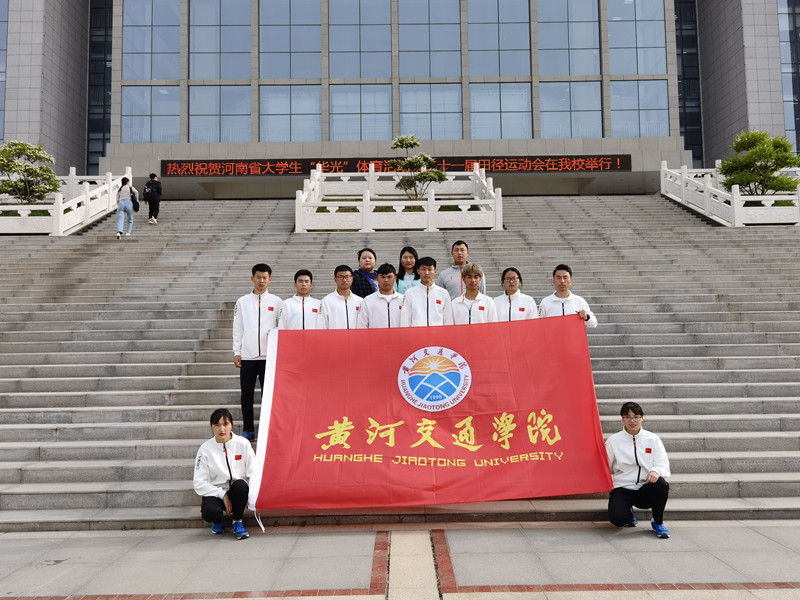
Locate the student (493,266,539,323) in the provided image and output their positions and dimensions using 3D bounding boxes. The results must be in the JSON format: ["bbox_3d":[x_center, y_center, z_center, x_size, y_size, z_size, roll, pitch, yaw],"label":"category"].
[{"bbox_3d":[1.152,0.516,6.114,0.460,1.673,0.310,-1,-2,5],"label":"student"}]

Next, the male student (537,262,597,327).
[{"bbox_3d":[1.645,0.499,6.096,0.520,1.694,0.320,-1,-2,7],"label":"male student"}]

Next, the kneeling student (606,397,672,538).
[{"bbox_3d":[1.869,1.298,4.879,0.510,0.989,0.580,-1,-2,13],"label":"kneeling student"}]

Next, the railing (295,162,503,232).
[{"bbox_3d":[-0.036,-3.110,18.586,5.393,2.987,4.588,-1,-2,0],"label":"railing"}]

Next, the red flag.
[{"bbox_3d":[0.244,0.885,5.297,2.890,1.651,0.200,-3,-34,0],"label":"red flag"}]

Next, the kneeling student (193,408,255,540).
[{"bbox_3d":[-1.386,1.348,4.908,0.470,0.979,0.560,0,-2,-10],"label":"kneeling student"}]

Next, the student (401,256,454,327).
[{"bbox_3d":[0.284,0.471,6.143,0.510,1.788,0.310,-1,-2,1],"label":"student"}]

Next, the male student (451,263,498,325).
[{"bbox_3d":[0.748,0.500,6.103,0.470,1.717,0.310,-1,-2,3],"label":"male student"}]

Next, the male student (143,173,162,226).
[{"bbox_3d":[-7.249,-2.962,18.276,0.550,1.508,0.480,-1,-2,7],"label":"male student"}]

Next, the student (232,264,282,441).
[{"bbox_3d":[-1.393,0.516,6.126,0.500,1.742,0.310,-1,-2,-7],"label":"student"}]

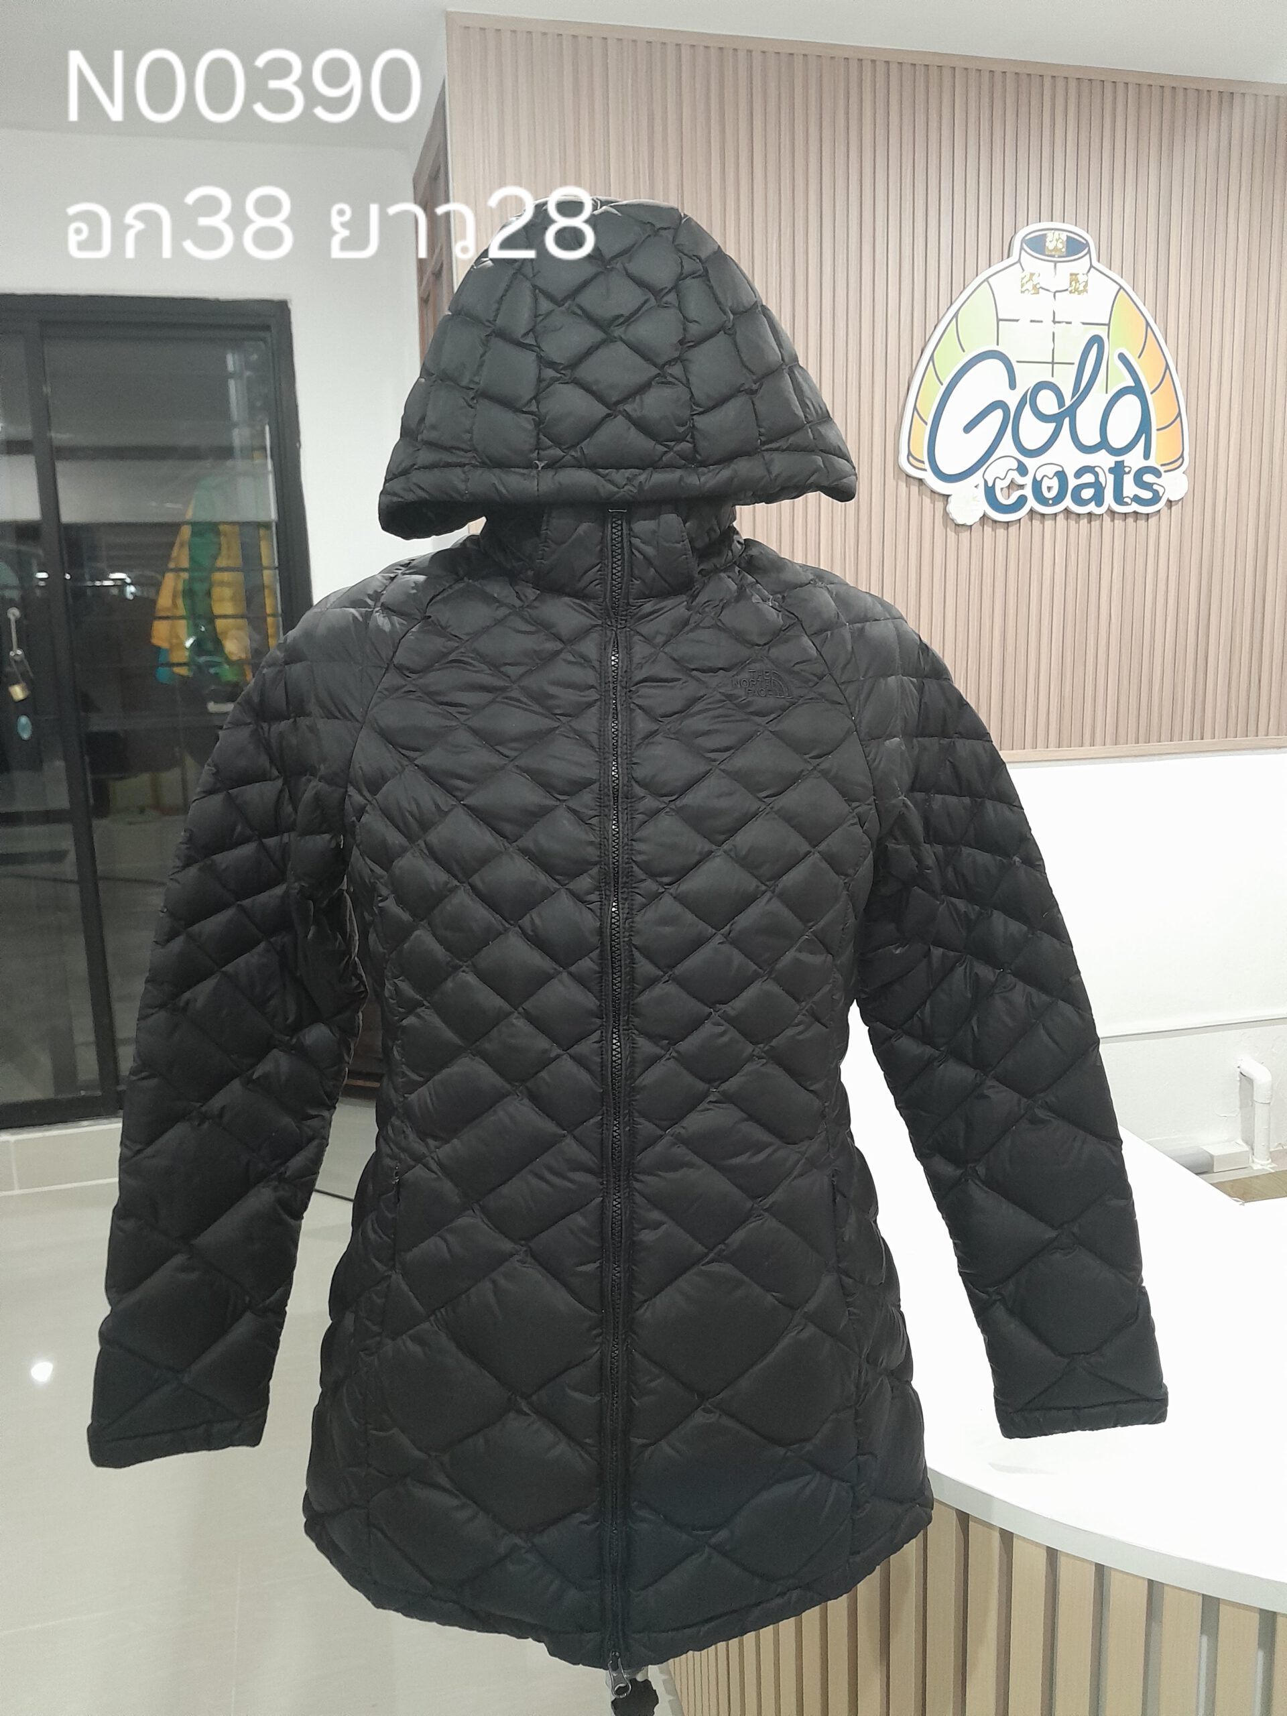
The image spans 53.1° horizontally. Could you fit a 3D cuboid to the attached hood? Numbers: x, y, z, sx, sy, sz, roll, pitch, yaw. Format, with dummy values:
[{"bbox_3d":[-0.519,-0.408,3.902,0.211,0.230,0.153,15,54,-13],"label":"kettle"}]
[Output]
[{"bbox_3d":[-0.016,-0.304,0.809,0.295,0.220,0.225,-1,8,0],"label":"attached hood"}]

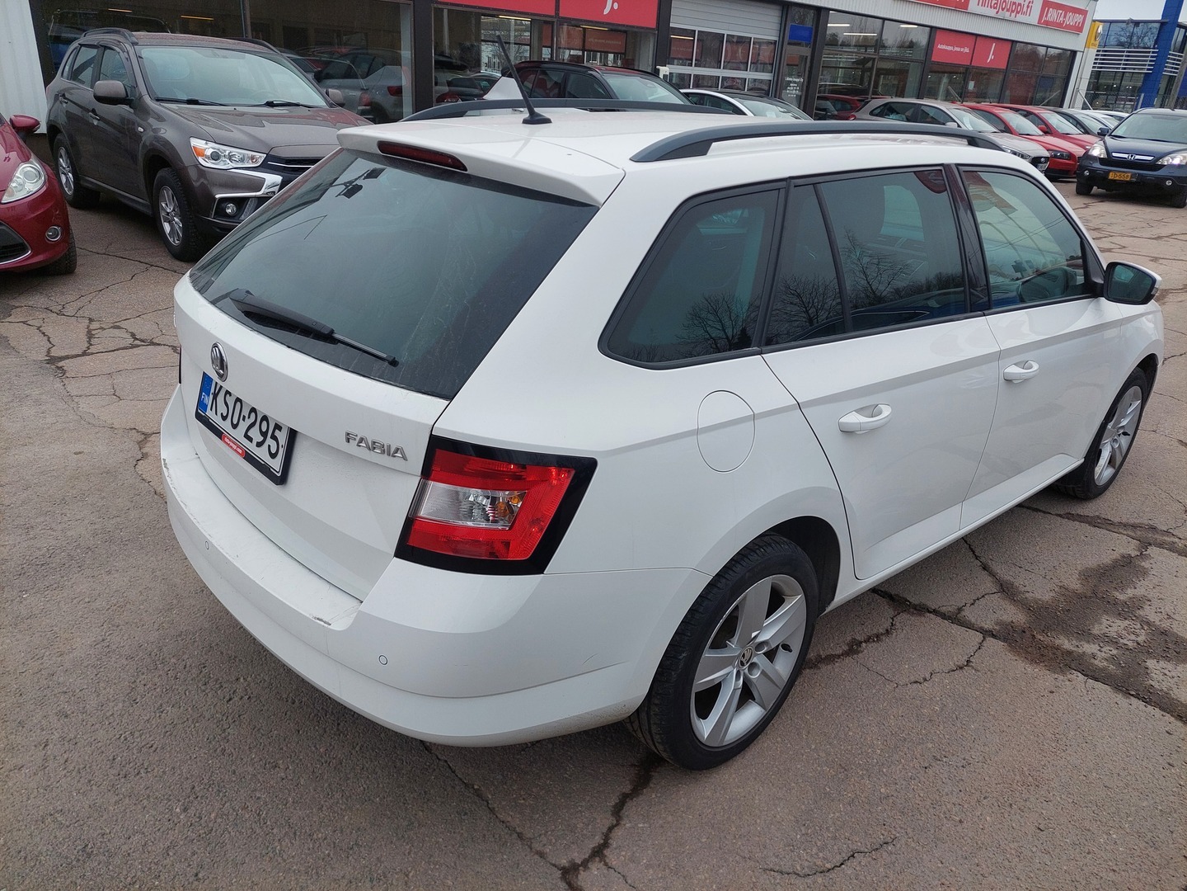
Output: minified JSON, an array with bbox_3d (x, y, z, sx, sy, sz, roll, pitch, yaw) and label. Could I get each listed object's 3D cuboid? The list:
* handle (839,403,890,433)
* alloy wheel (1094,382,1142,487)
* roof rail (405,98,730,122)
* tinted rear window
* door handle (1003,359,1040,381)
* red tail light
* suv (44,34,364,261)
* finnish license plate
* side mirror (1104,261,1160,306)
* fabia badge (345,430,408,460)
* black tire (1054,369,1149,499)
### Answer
[{"bbox_3d":[0.627,-0.066,1.977,0.215,0.050,0.050,-17,30,-39],"label":"handle"},{"bbox_3d":[2.154,-0.063,3.654,0.440,0.440,0.180,-17,30,-39],"label":"alloy wheel"},{"bbox_3d":[0.034,-1.134,2.939,1.800,0.085,0.060,-17,30,-39],"label":"roof rail"},{"bbox_3d":[-0.553,-0.453,1.873,1.270,0.080,0.530,25,69,42],"label":"tinted rear window"},{"bbox_3d":[1.260,-0.224,2.530,0.215,0.050,0.050,-17,30,-39],"label":"door handle"},{"bbox_3d":[-0.156,0.089,1.408,0.320,0.235,0.175,-17,30,-39],"label":"red tail light"},{"bbox_3d":[-3.397,-2.732,7.561,1.790,1.625,4.295,-17,30,-41],"label":"suv"},{"bbox_3d":[-0.767,-0.061,1.847,0.020,0.128,0.455,0,19,-45],"label":"finnish license plate"},{"bbox_3d":[1.762,-0.548,2.824,0.135,0.150,0.195,-17,30,-39],"label":"side mirror"},{"bbox_3d":[-0.364,0.005,1.436,0.150,0.023,0.008,16,19,28],"label":"fabia badge"},{"bbox_3d":[2.148,-0.069,3.660,0.600,0.600,0.215,-17,30,-39],"label":"black tire"}]

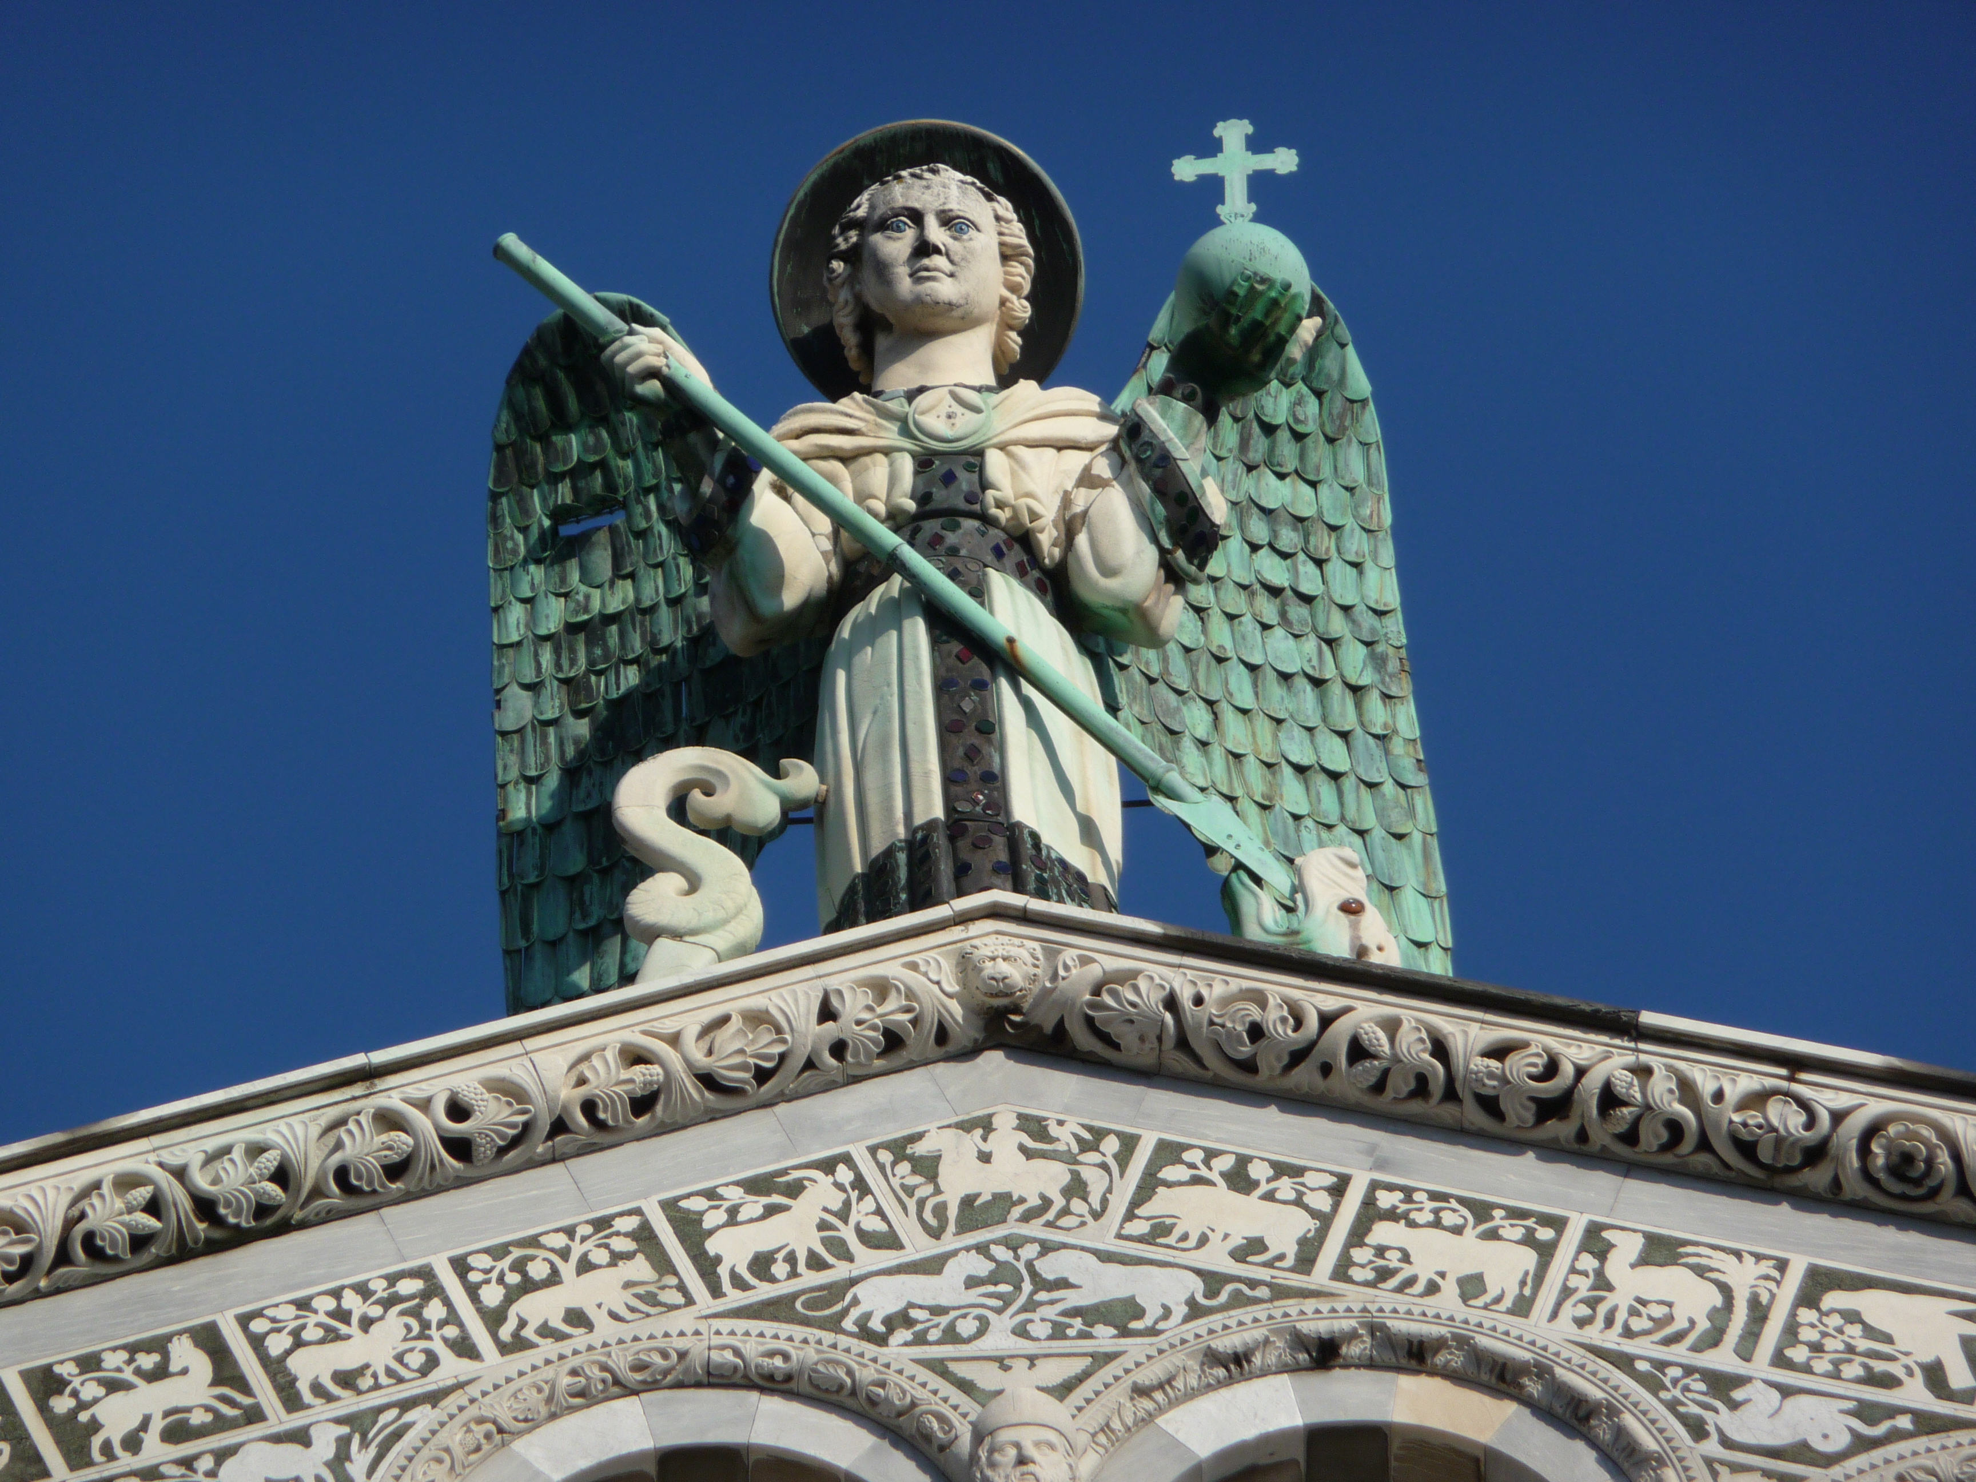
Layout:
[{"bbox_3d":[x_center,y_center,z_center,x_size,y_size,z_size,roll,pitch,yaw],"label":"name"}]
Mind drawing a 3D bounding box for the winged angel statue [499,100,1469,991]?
[{"bbox_3d":[-0.145,-0.515,49.839,2.861,4.032,1.200,-2,-47,-2],"label":"winged angel statue"}]

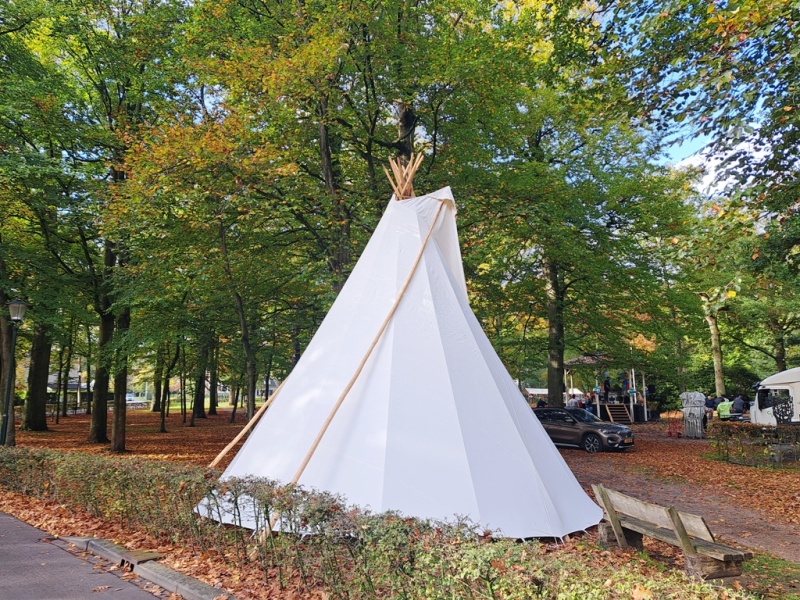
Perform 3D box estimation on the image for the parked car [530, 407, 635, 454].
[{"bbox_3d":[6.736,4.979,21.598,1.830,1.600,4.450,7,-11,-39],"label":"parked car"}]

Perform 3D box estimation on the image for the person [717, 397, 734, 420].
[{"bbox_3d":[14.434,5.050,24.526,0.550,1.500,0.550,-6,-11,35],"label":"person"}]

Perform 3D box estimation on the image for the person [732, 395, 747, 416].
[{"bbox_3d":[15.471,5.065,25.131,0.500,1.500,0.500,-8,-12,44],"label":"person"}]

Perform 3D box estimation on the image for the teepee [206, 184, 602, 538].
[{"bbox_3d":[-0.032,0.677,9.759,6.400,5.600,5.900,2,-9,-14],"label":"teepee"}]

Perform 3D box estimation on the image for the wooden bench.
[{"bbox_3d":[3.387,2.994,7.286,0.640,0.790,2.250,3,-9,-18],"label":"wooden bench"}]

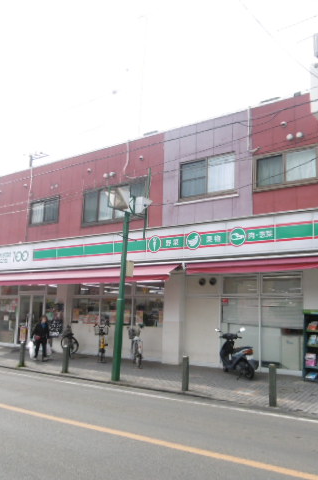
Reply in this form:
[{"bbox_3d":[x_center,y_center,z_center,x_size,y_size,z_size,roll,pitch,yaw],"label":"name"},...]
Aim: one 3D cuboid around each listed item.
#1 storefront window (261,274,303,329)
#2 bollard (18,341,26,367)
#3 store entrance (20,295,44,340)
[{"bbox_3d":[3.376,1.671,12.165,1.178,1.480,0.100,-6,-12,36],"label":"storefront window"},{"bbox_3d":[-3.782,3.158,12.273,0.140,0.690,0.140,-6,-12,36],"label":"bollard"},{"bbox_3d":[-5.948,3.740,20.548,1.800,2.250,0.150,-6,-12,37],"label":"store entrance"}]

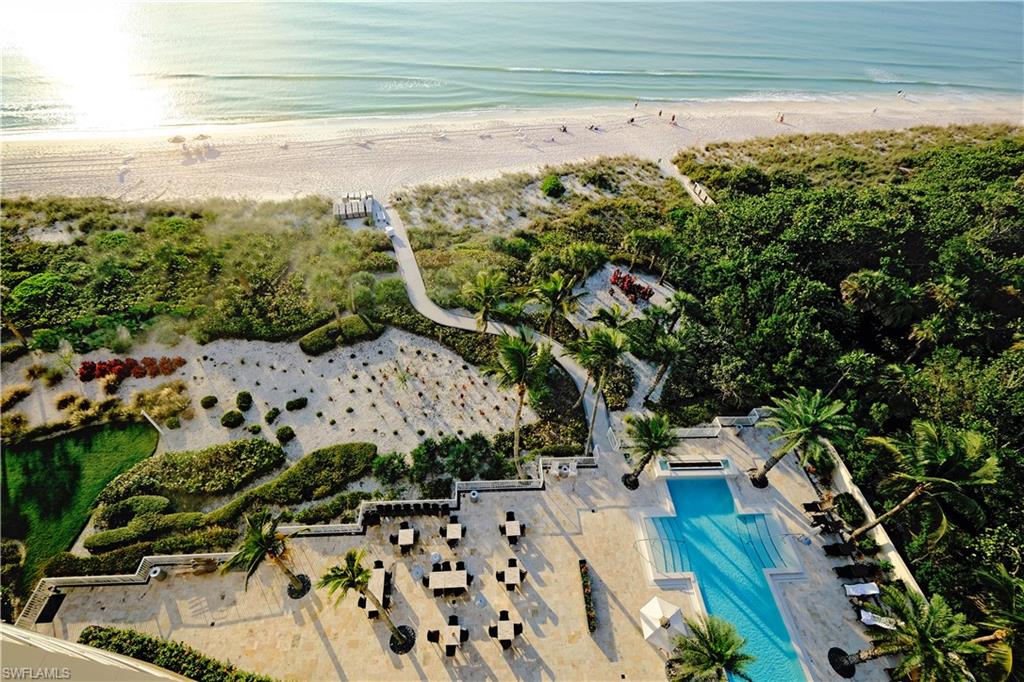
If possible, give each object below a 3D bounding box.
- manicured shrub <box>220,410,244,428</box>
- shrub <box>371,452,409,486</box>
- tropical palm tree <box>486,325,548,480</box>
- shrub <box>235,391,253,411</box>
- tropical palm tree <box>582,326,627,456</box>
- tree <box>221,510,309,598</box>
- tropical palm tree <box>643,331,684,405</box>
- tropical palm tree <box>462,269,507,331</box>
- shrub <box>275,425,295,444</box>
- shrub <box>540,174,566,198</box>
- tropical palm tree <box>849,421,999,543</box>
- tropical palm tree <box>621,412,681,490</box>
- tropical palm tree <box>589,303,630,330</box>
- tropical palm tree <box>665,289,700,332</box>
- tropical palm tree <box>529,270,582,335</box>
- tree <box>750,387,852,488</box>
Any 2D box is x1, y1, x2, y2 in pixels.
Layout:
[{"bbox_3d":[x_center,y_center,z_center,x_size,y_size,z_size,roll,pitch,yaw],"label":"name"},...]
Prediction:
[{"bbox_3d":[-22.580,6.380,34.550,1.650,1.150,1.550,0,46,-4],"label":"manicured shrub"},{"bbox_3d":[-9.050,9.600,31.830,2.500,2.000,2.400,0,46,-4],"label":"shrub"},{"bbox_3d":[0.433,5.420,27.248,4.000,12.800,4.100,0,45,0],"label":"tropical palm tree"},{"bbox_3d":[-22.737,5.167,35.986,1.300,1.200,1.300,0,45,0],"label":"shrub"},{"bbox_3d":[5.190,4.500,29.700,3.300,13.300,3.200,0,46,-4],"label":"tropical palm tree"},{"bbox_3d":[-12.850,12.400,23.350,3.700,7.700,3.600,0,46,-4],"label":"tree"},{"bbox_3d":[12.360,2.660,35.890,3.000,7.600,3.000,0,46,-4],"label":"tropical palm tree"},{"bbox_3d":[-2.679,-2.752,39.946,4.100,6.800,4.200,0,45,0],"label":"tropical palm tree"},{"bbox_3d":[-17.900,7.420,33.840,1.400,1.150,1.400,0,46,-4],"label":"shrub"},{"bbox_3d":[6.670,-24.560,67.710,4.000,2.900,4.000,0,46,-4],"label":"shrub"},{"bbox_3d":[22.617,9.744,24.975,6.200,8.900,6.000,0,45,0],"label":"tropical palm tree"},{"bbox_3d":[9.030,7.900,29.500,3.500,7.400,3.500,0,46,-4],"label":"tropical palm tree"},{"bbox_3d":[9.163,-0.853,39.319,3.800,5.000,3.800,0,45,0],"label":"tropical palm tree"},{"bbox_3d":[15.951,-2.418,40.884,3.500,5.000,3.500,0,45,0],"label":"tropical palm tree"},{"bbox_3d":[4.022,-2.822,39.875,4.900,7.000,4.800,0,45,0],"label":"tropical palm tree"},{"bbox_3d":[18.151,7.244,28.040,5.200,8.100,5.100,0,45,0],"label":"tree"}]

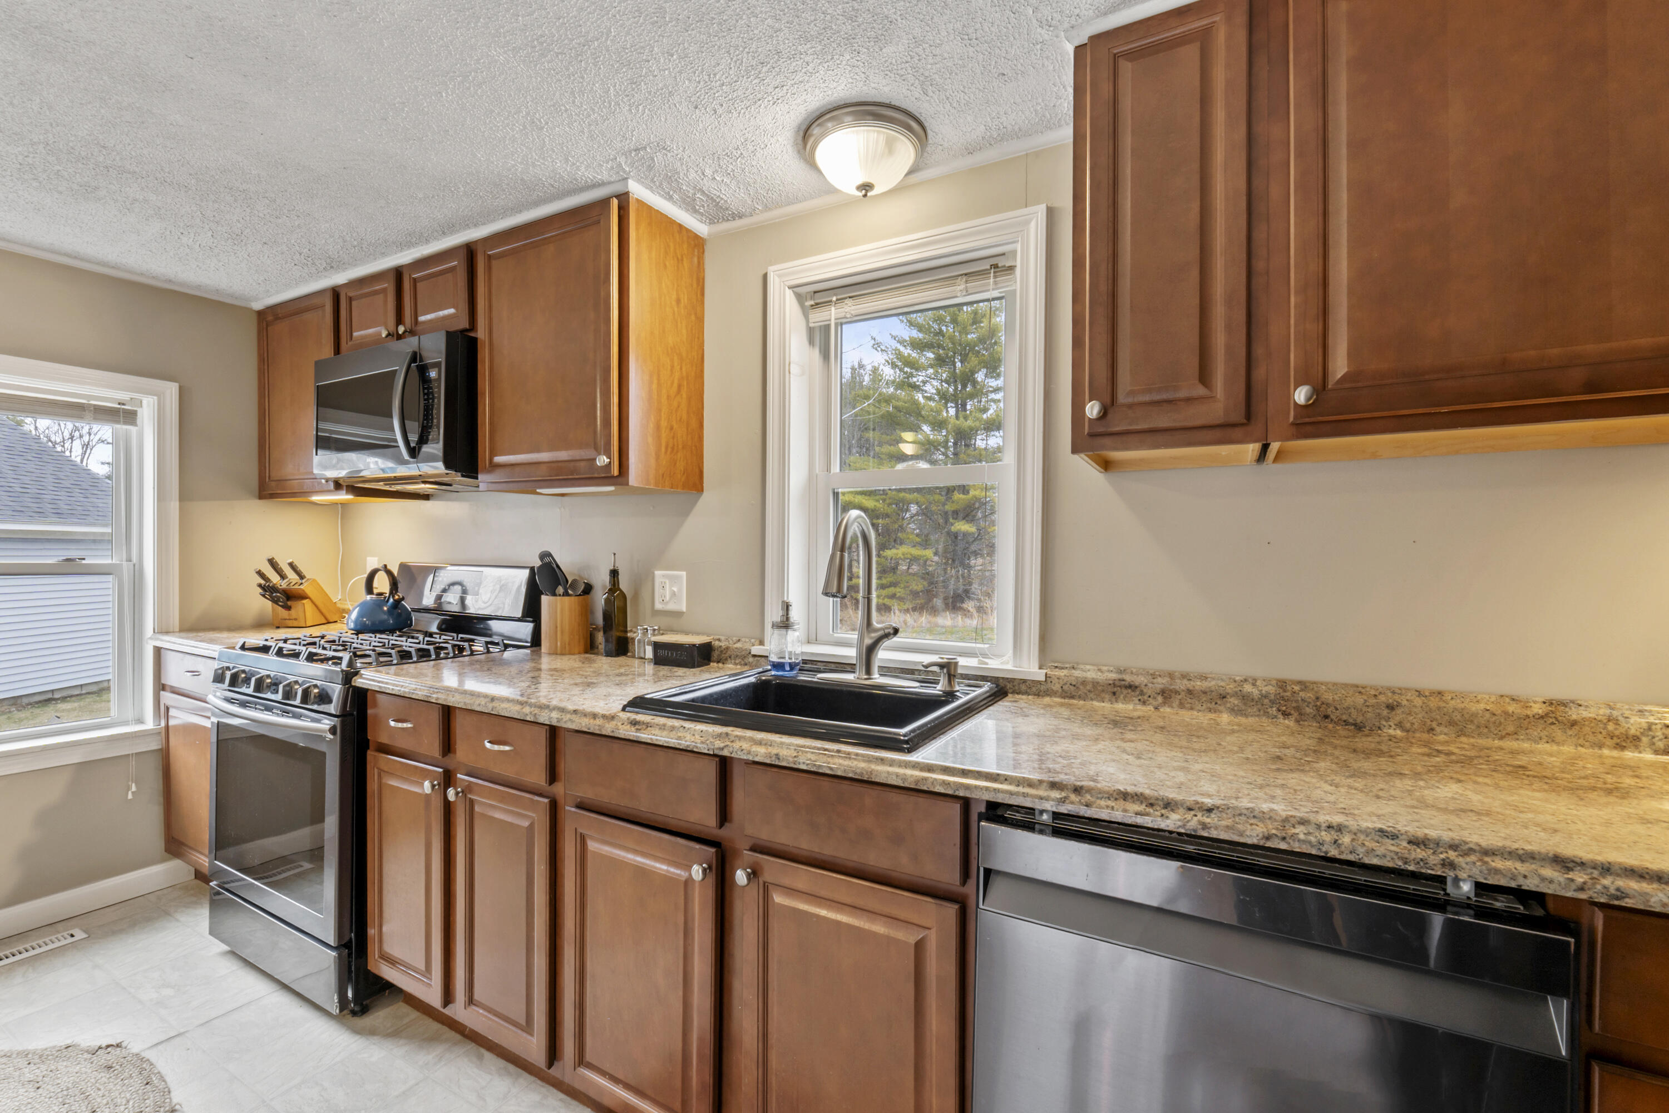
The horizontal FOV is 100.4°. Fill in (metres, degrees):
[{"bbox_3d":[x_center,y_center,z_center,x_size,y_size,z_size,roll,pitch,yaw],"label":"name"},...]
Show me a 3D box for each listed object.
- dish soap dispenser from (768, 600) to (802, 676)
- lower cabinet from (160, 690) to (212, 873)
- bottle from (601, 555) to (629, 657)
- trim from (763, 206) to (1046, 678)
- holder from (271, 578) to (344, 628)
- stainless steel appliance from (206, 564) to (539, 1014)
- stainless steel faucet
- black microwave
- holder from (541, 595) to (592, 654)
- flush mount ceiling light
[{"bbox_3d":[-0.129,0.214,1.840,0.082,0.190,0.082,0,0,0],"label":"dish soap dispenser"},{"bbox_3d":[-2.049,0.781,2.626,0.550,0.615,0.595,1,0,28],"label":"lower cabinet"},{"bbox_3d":[-0.686,0.153,2.182,0.060,0.313,0.060,1,0,28],"label":"bottle"},{"bbox_3d":[0.174,-0.268,1.838,0.782,1.082,0.160,1,0,28],"label":"trim"},{"bbox_3d":[-2.147,0.180,2.838,0.125,0.200,0.230,0,0,-6],"label":"holder"},{"bbox_3d":[-1.479,0.628,2.264,0.765,1.187,0.660,1,0,28],"label":"stainless steel appliance"},{"bbox_3d":[0.036,0.098,1.655,0.266,0.425,0.265,1,0,28],"label":"stainless steel faucet"},{"bbox_3d":[-1.392,-0.460,2.394,0.755,0.425,0.420,1,0,28],"label":"black microwave"},{"bbox_3d":[-0.866,0.216,2.245,0.150,0.181,0.150,1,0,28],"label":"holder"},{"bbox_3d":[0.070,-0.894,1.595,0.286,0.125,0.286,0,0,0],"label":"flush mount ceiling light"}]

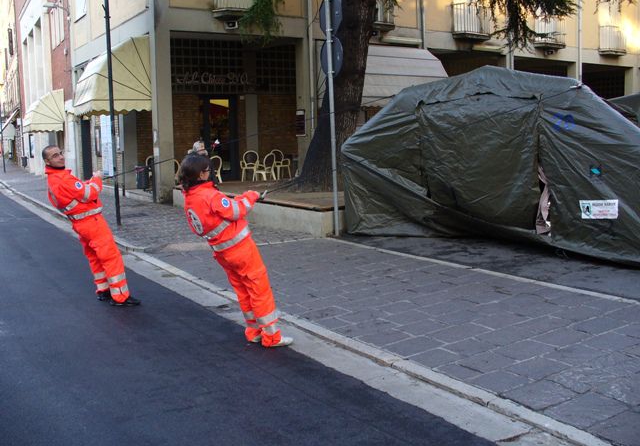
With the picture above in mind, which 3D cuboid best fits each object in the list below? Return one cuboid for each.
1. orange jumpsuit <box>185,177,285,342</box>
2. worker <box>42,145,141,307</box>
[{"bbox_3d":[-0.634,0.304,5.647,0.540,1.410,0.540,-24,16,-28],"label":"orange jumpsuit"},{"bbox_3d":[-2.497,0.041,7.398,0.580,1.780,0.560,-23,15,-25],"label":"worker"}]

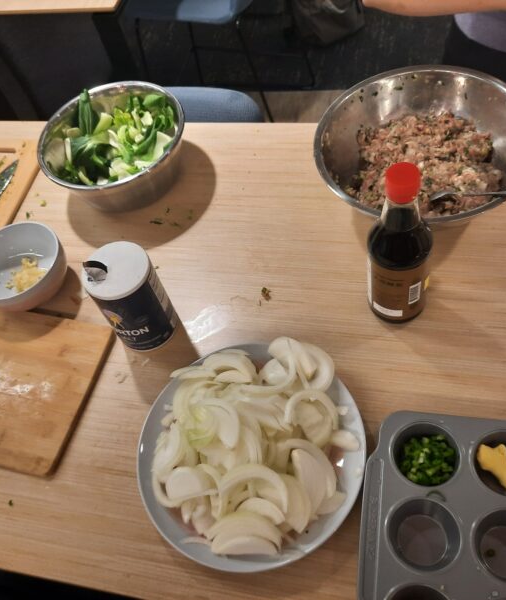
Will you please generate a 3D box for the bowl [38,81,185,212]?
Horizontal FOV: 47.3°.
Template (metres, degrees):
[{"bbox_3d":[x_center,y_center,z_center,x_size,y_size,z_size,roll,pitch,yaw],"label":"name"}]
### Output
[{"bbox_3d":[-0.207,-0.227,0.915,0.231,0.103,0.231,-5,58,9],"label":"bowl"}]

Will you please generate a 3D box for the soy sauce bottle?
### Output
[{"bbox_3d":[0.168,-0.061,0.657,0.075,0.228,0.075,-5,58,9],"label":"soy sauce bottle"}]

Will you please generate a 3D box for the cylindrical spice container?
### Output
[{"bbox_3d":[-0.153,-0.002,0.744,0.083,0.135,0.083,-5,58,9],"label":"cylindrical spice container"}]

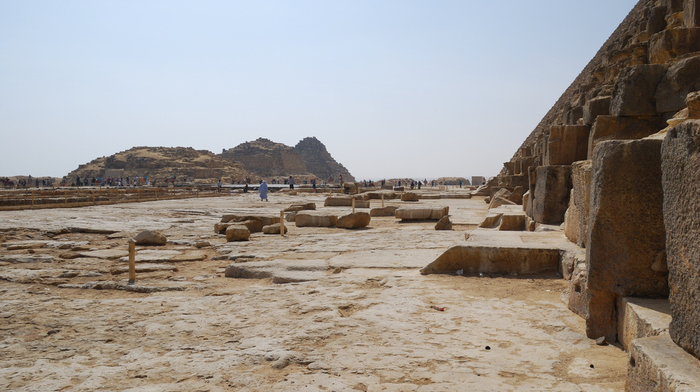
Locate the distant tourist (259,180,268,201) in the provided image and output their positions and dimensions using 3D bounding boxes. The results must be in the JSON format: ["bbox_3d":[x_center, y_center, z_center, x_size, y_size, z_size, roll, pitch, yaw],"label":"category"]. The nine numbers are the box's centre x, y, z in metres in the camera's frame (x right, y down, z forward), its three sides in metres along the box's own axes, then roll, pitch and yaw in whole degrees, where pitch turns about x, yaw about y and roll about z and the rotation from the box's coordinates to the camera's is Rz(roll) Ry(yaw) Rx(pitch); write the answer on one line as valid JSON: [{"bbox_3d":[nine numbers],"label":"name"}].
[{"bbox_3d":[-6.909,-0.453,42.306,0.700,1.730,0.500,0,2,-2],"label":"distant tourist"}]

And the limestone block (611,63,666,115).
[{"bbox_3d":[6.924,-2.436,12.632,1.000,1.180,0.950,0,2,12],"label":"limestone block"}]

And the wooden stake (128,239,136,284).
[{"bbox_3d":[-3.585,1.071,8.659,0.090,0.700,0.090,0,2,0],"label":"wooden stake"}]

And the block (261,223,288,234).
[{"bbox_3d":[-2.351,1.012,16.538,0.780,0.310,0.500,0,2,0],"label":"block"}]

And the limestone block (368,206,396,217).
[{"bbox_3d":[1.555,0.718,24.036,1.250,0.410,0.850,0,2,8],"label":"limestone block"}]

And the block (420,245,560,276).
[{"bbox_3d":[2.572,1.126,9.689,2.450,0.500,1.100,0,2,12],"label":"block"}]

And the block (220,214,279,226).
[{"bbox_3d":[-3.719,0.885,19.639,1.950,0.360,0.950,0,2,15],"label":"block"}]

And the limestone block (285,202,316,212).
[{"bbox_3d":[-2.718,0.606,28.732,1.650,0.380,0.900,-1,2,-18],"label":"limestone block"}]

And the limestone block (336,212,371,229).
[{"bbox_3d":[0.133,0.856,18.387,1.050,0.500,0.800,-1,2,-18],"label":"limestone block"}]

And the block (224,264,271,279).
[{"bbox_3d":[-1.803,1.284,9.243,0.760,0.210,0.500,0,2,8],"label":"block"}]

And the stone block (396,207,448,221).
[{"bbox_3d":[3.006,0.716,21.935,2.000,0.410,1.700,0,2,13],"label":"stone block"}]

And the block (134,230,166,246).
[{"bbox_3d":[-5.199,1.073,13.692,0.800,0.370,0.580,0,2,-14],"label":"block"}]

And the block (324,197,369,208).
[{"bbox_3d":[-0.154,0.418,32.428,2.650,0.530,1.000,0,2,12],"label":"block"}]

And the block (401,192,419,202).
[{"bbox_3d":[4.823,0.131,42.026,1.300,0.640,0.950,0,2,8],"label":"block"}]

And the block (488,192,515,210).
[{"bbox_3d":[8.102,0.225,27.822,1.350,0.950,1.100,0,2,12],"label":"block"}]

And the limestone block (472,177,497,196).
[{"bbox_3d":[11.545,-0.780,44.997,1.950,1.620,1.300,0,2,12],"label":"limestone block"}]

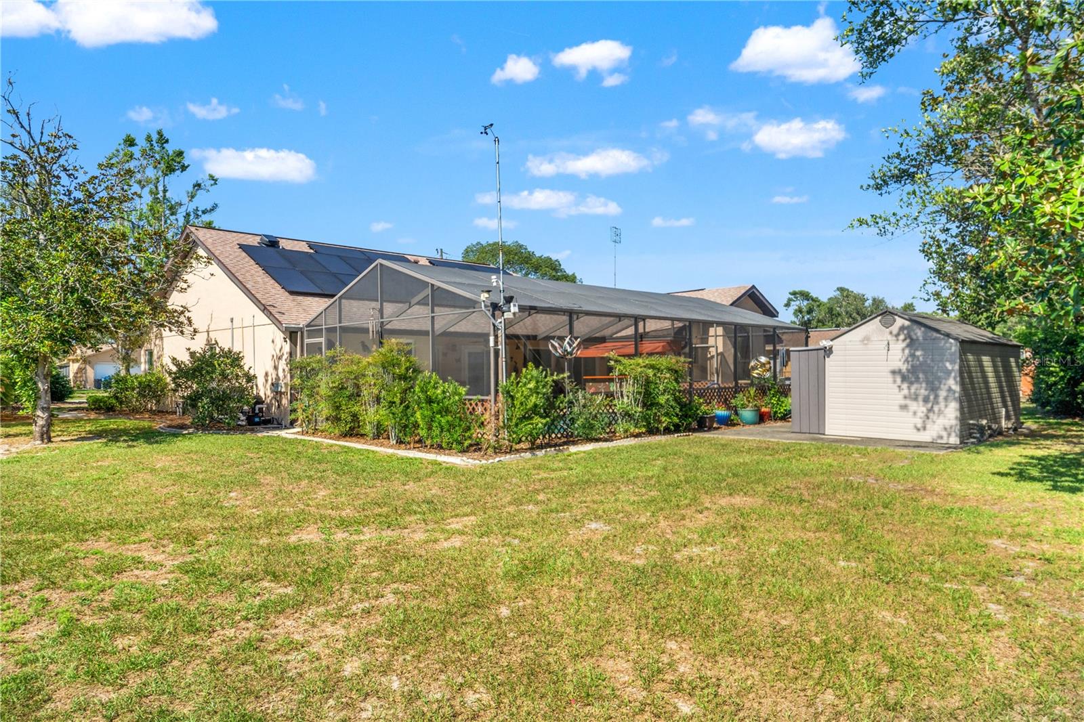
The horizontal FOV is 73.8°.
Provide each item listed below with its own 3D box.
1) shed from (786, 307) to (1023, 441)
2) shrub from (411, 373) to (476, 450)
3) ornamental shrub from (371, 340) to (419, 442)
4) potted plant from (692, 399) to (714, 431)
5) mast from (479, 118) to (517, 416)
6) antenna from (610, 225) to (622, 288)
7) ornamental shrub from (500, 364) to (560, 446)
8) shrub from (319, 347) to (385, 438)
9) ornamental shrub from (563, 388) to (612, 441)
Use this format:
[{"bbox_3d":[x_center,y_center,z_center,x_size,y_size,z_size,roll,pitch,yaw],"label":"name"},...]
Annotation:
[{"bbox_3d":[8.143,0.291,15.728,2.980,2.430,4.950,0,-1,44],"label":"shed"},{"bbox_3d":[-1.663,0.860,12.232,1.100,1.320,1.000,0,0,0],"label":"shrub"},{"bbox_3d":[-2.668,0.569,13.119,0.920,1.880,0.900,0,0,0],"label":"ornamental shrub"},{"bbox_3d":[3.645,1.202,16.280,0.520,0.720,0.450,0,0,0],"label":"potted plant"},{"bbox_3d":[-0.784,-1.423,12.989,0.650,5.680,0.500,0,0,0],"label":"mast"},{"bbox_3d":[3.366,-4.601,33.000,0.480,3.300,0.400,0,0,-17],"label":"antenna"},{"bbox_3d":[-0.211,0.783,12.849,1.070,1.480,0.950,0,0,0],"label":"ornamental shrub"},{"bbox_3d":[-3.790,0.645,14.496,1.270,1.770,1.100,0,0,0],"label":"shrub"},{"bbox_3d":[0.887,1.018,14.013,0.940,1.050,0.850,0,0,0],"label":"ornamental shrub"}]

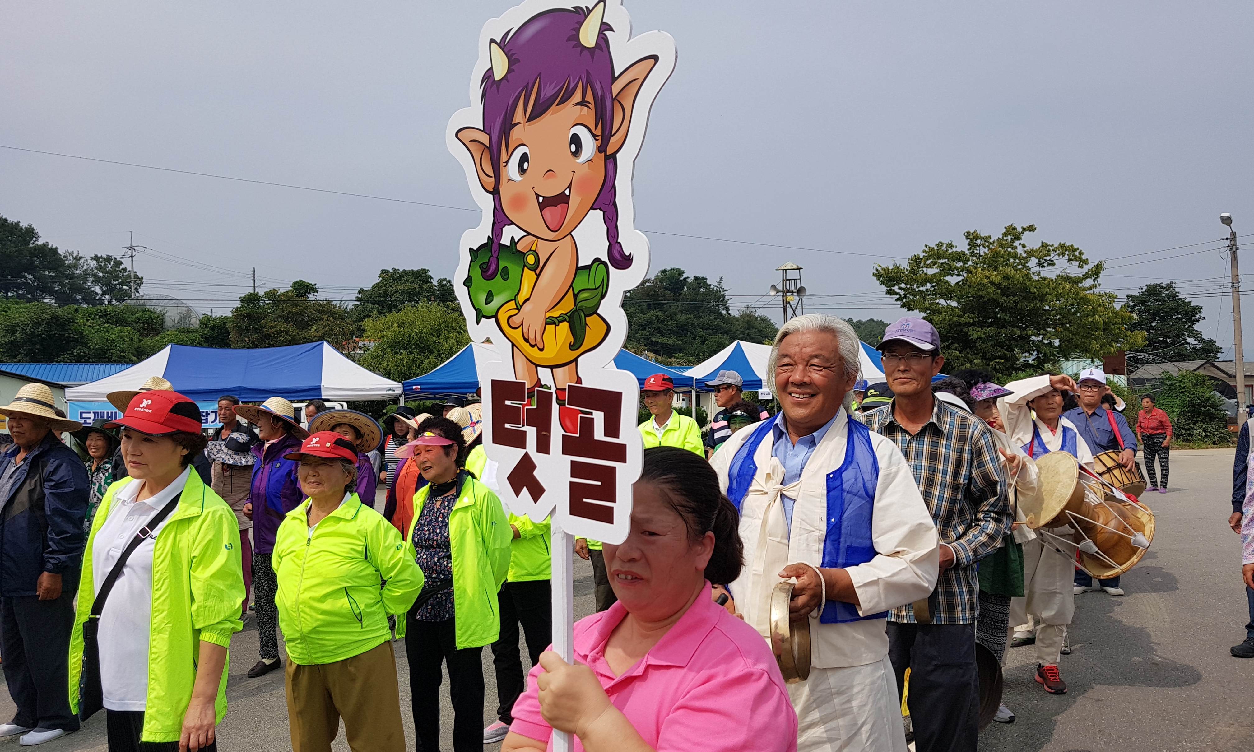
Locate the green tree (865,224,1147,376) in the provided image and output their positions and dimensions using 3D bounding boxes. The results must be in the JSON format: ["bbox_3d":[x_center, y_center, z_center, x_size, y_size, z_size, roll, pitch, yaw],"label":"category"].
[{"bbox_3d":[10.938,-1.142,26.972,7.400,6.200,6.600,-2,-2,20],"label":"green tree"}]

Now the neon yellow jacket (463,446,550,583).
[{"bbox_3d":[-0.541,0.644,4.500,0.500,0.690,0.330,-2,-2,22],"label":"neon yellow jacket"}]

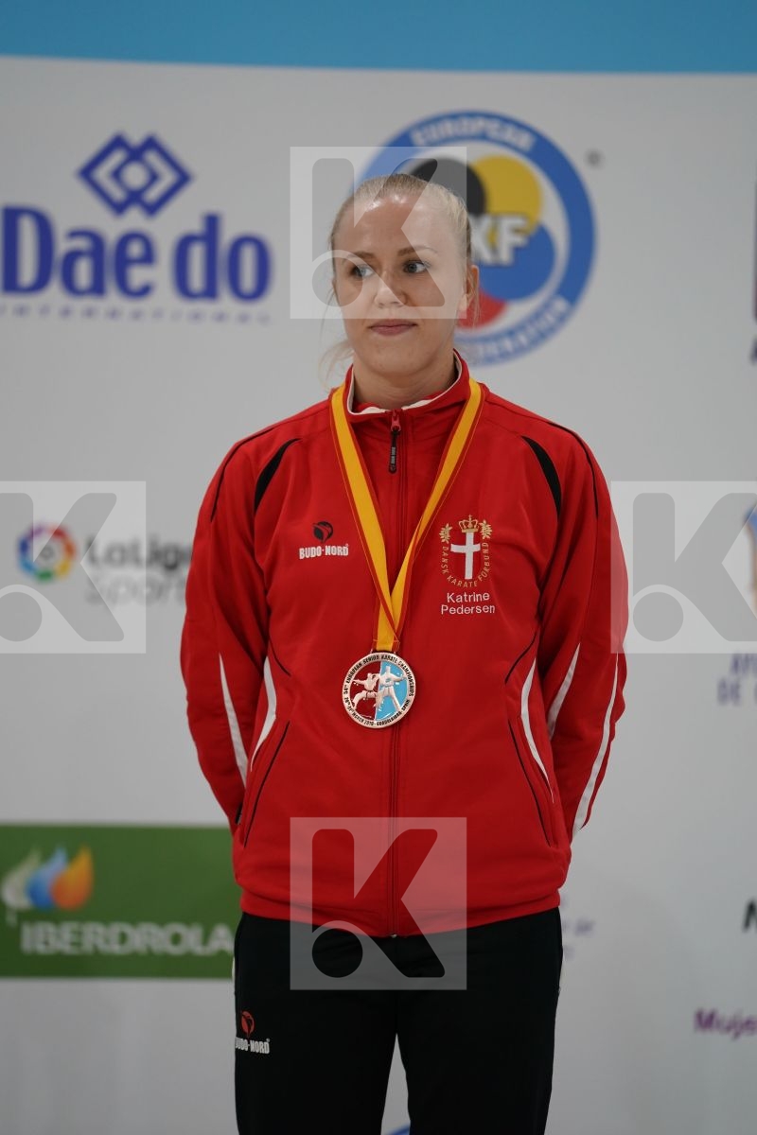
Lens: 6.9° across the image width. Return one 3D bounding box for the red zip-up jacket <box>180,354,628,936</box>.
[{"bbox_3d":[0.029,0.089,7.170,0.505,0.660,0.310,1,0,7],"label":"red zip-up jacket"}]

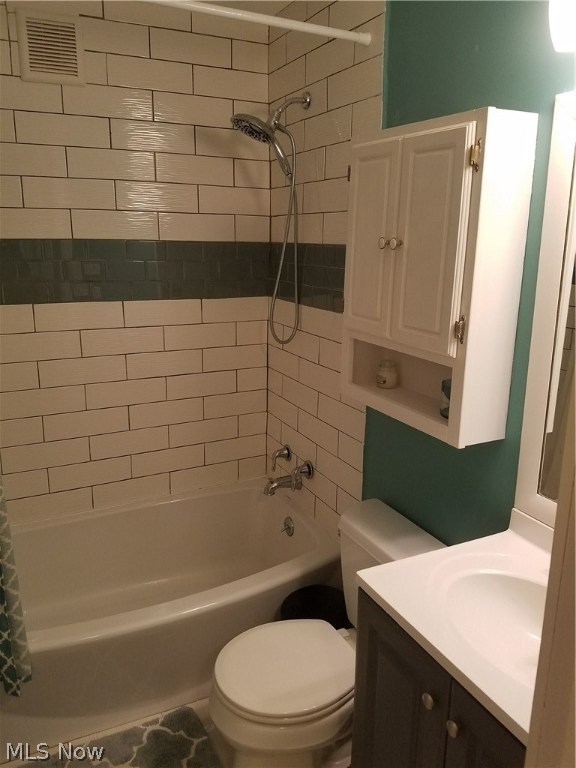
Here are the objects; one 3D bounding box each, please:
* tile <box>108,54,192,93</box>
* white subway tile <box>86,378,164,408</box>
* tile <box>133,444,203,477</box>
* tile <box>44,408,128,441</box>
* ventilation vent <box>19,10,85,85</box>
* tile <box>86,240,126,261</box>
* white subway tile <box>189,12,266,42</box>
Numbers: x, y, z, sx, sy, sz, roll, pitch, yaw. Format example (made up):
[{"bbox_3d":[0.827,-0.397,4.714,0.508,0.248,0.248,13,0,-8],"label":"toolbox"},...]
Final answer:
[{"bbox_3d":[-0.479,-1.091,2.039,0.304,0.101,0.010,-6,16,-25],"label":"tile"},{"bbox_3d":[-0.630,0.036,2.262,0.304,0.101,0.010,-6,16,-25],"label":"white subway tile"},{"bbox_3d":[-0.522,0.336,2.526,0.322,0.106,0.010,-7,16,-26],"label":"tile"},{"bbox_3d":[-0.758,0.149,2.190,0.302,0.099,0.010,-7,16,-26],"label":"tile"},{"bbox_3d":[-0.779,-1.107,1.902,0.193,0.207,0.020,-7,16,-26],"label":"ventilation vent"},{"bbox_3d":[-0.694,-0.510,2.210,0.146,0.075,0.010,-7,16,-26],"label":"tile"},{"bbox_3d":[-0.206,-1.320,2.116,0.294,0.101,0.010,-6,16,-25],"label":"white subway tile"}]

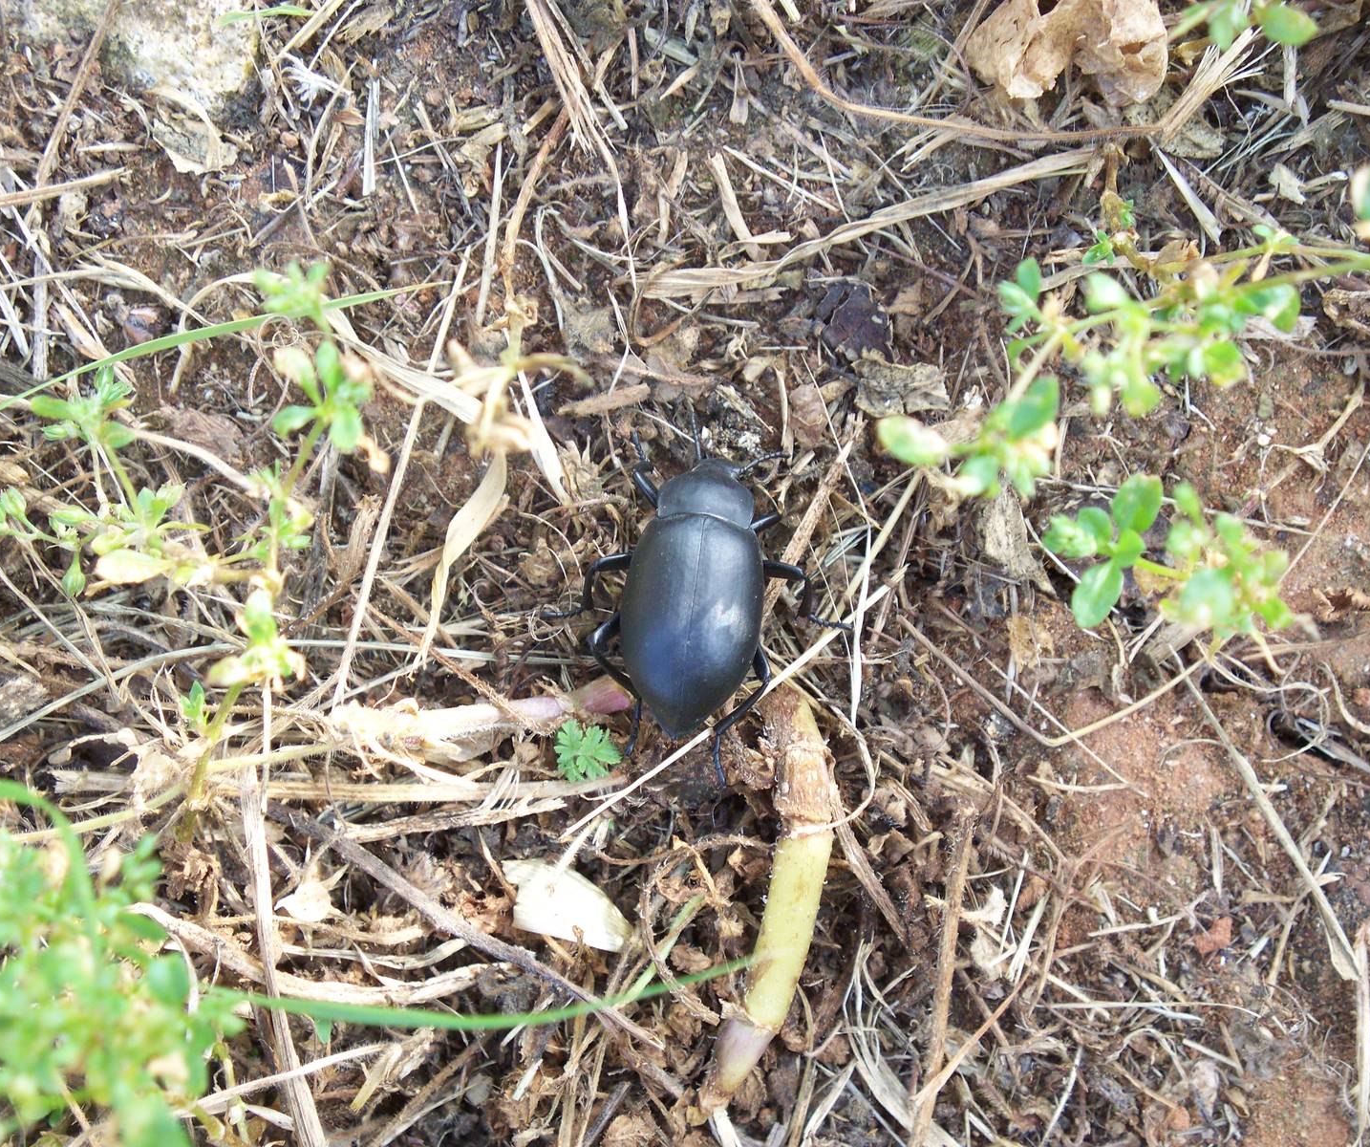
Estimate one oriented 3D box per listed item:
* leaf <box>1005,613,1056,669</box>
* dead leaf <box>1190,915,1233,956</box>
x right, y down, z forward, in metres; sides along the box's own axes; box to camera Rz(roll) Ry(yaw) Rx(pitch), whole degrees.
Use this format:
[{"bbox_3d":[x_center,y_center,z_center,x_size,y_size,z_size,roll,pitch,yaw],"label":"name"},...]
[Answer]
[{"bbox_3d":[0.031,0.006,0.318,0.004,0.002,0.005,2,70,1],"label":"leaf"},{"bbox_3d":[0.046,0.032,0.309,0.004,0.002,0.003,-28,72,-10],"label":"dead leaf"}]

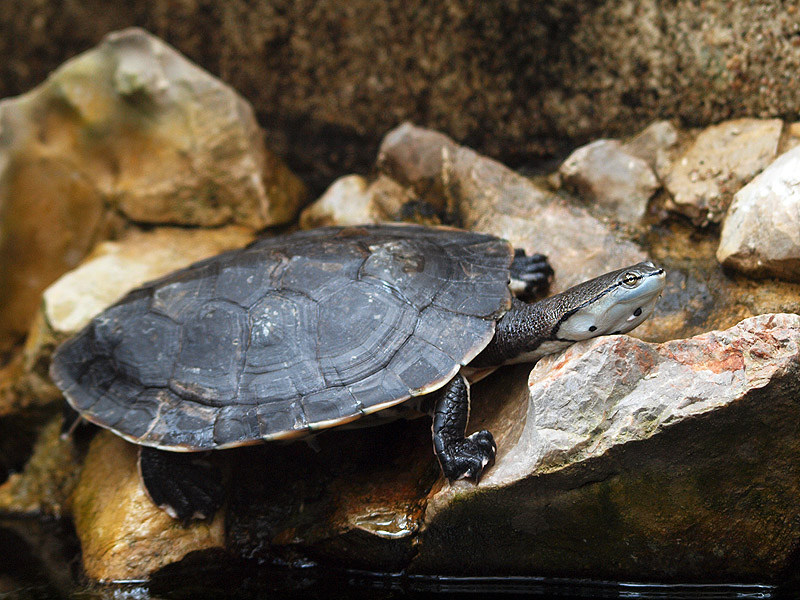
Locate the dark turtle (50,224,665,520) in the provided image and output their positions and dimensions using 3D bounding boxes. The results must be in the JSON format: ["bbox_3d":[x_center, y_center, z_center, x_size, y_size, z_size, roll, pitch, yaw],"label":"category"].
[{"bbox_3d":[-0.027,0.014,2.030,0.415,0.112,0.240,-9,34,20],"label":"dark turtle"}]

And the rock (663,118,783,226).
[{"bbox_3d":[0.231,-0.090,2.300,0.085,0.062,0.060,4,19,11],"label":"rock"}]

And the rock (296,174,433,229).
[{"bbox_3d":[-0.026,-0.062,2.330,0.092,0.055,0.065,0,19,0],"label":"rock"}]

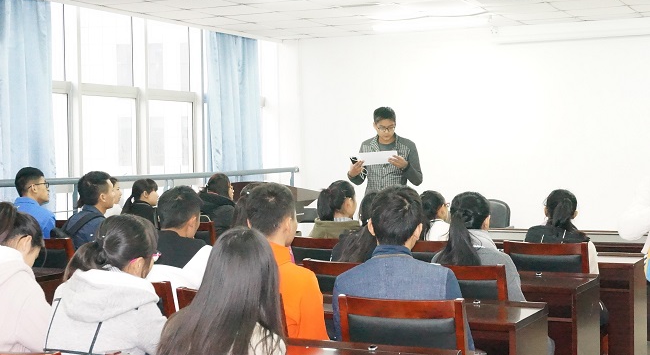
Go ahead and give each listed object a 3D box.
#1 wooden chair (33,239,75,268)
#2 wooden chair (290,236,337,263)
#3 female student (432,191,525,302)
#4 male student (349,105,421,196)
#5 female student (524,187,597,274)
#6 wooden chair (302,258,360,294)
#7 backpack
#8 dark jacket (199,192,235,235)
[{"bbox_3d":[-1.684,0.849,6.376,0.480,0.930,0.540,0,2,22],"label":"wooden chair"},{"bbox_3d":[0.131,0.823,6.310,0.480,0.930,0.540,0,2,26],"label":"wooden chair"},{"bbox_3d":[0.820,0.688,4.930,0.500,1.250,0.780,0,2,26],"label":"female student"},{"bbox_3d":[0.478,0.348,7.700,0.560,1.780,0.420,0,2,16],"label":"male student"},{"bbox_3d":[1.451,0.669,5.878,0.480,1.220,0.750,0,2,22],"label":"female student"},{"bbox_3d":[0.225,0.855,4.990,0.480,0.930,0.540,0,2,26],"label":"wooden chair"},{"bbox_3d":[-1.620,0.473,6.360,0.330,0.480,0.280,0,2,28],"label":"backpack"},{"bbox_3d":[-0.847,0.440,7.600,0.460,0.660,0.420,0,2,28],"label":"dark jacket"}]

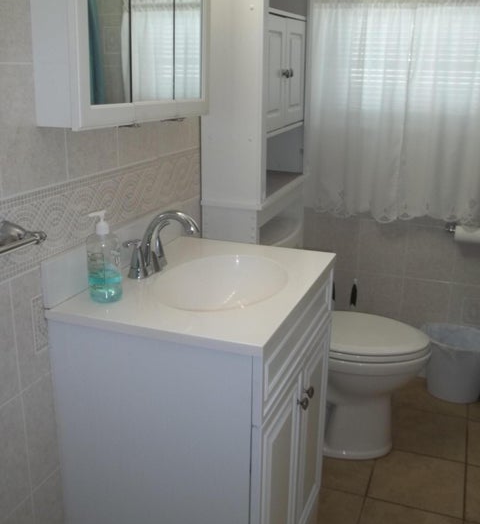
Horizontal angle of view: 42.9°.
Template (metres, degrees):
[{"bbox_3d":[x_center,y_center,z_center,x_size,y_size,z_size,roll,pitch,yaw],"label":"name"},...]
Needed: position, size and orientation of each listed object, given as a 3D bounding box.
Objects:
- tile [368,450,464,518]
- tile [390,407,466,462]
[{"bbox_3d":[0.609,0.748,2.082,0.303,0.010,0.303,7,18,19],"label":"tile"},{"bbox_3d":[0.717,0.664,2.361,0.303,0.010,0.303,7,18,19],"label":"tile"}]

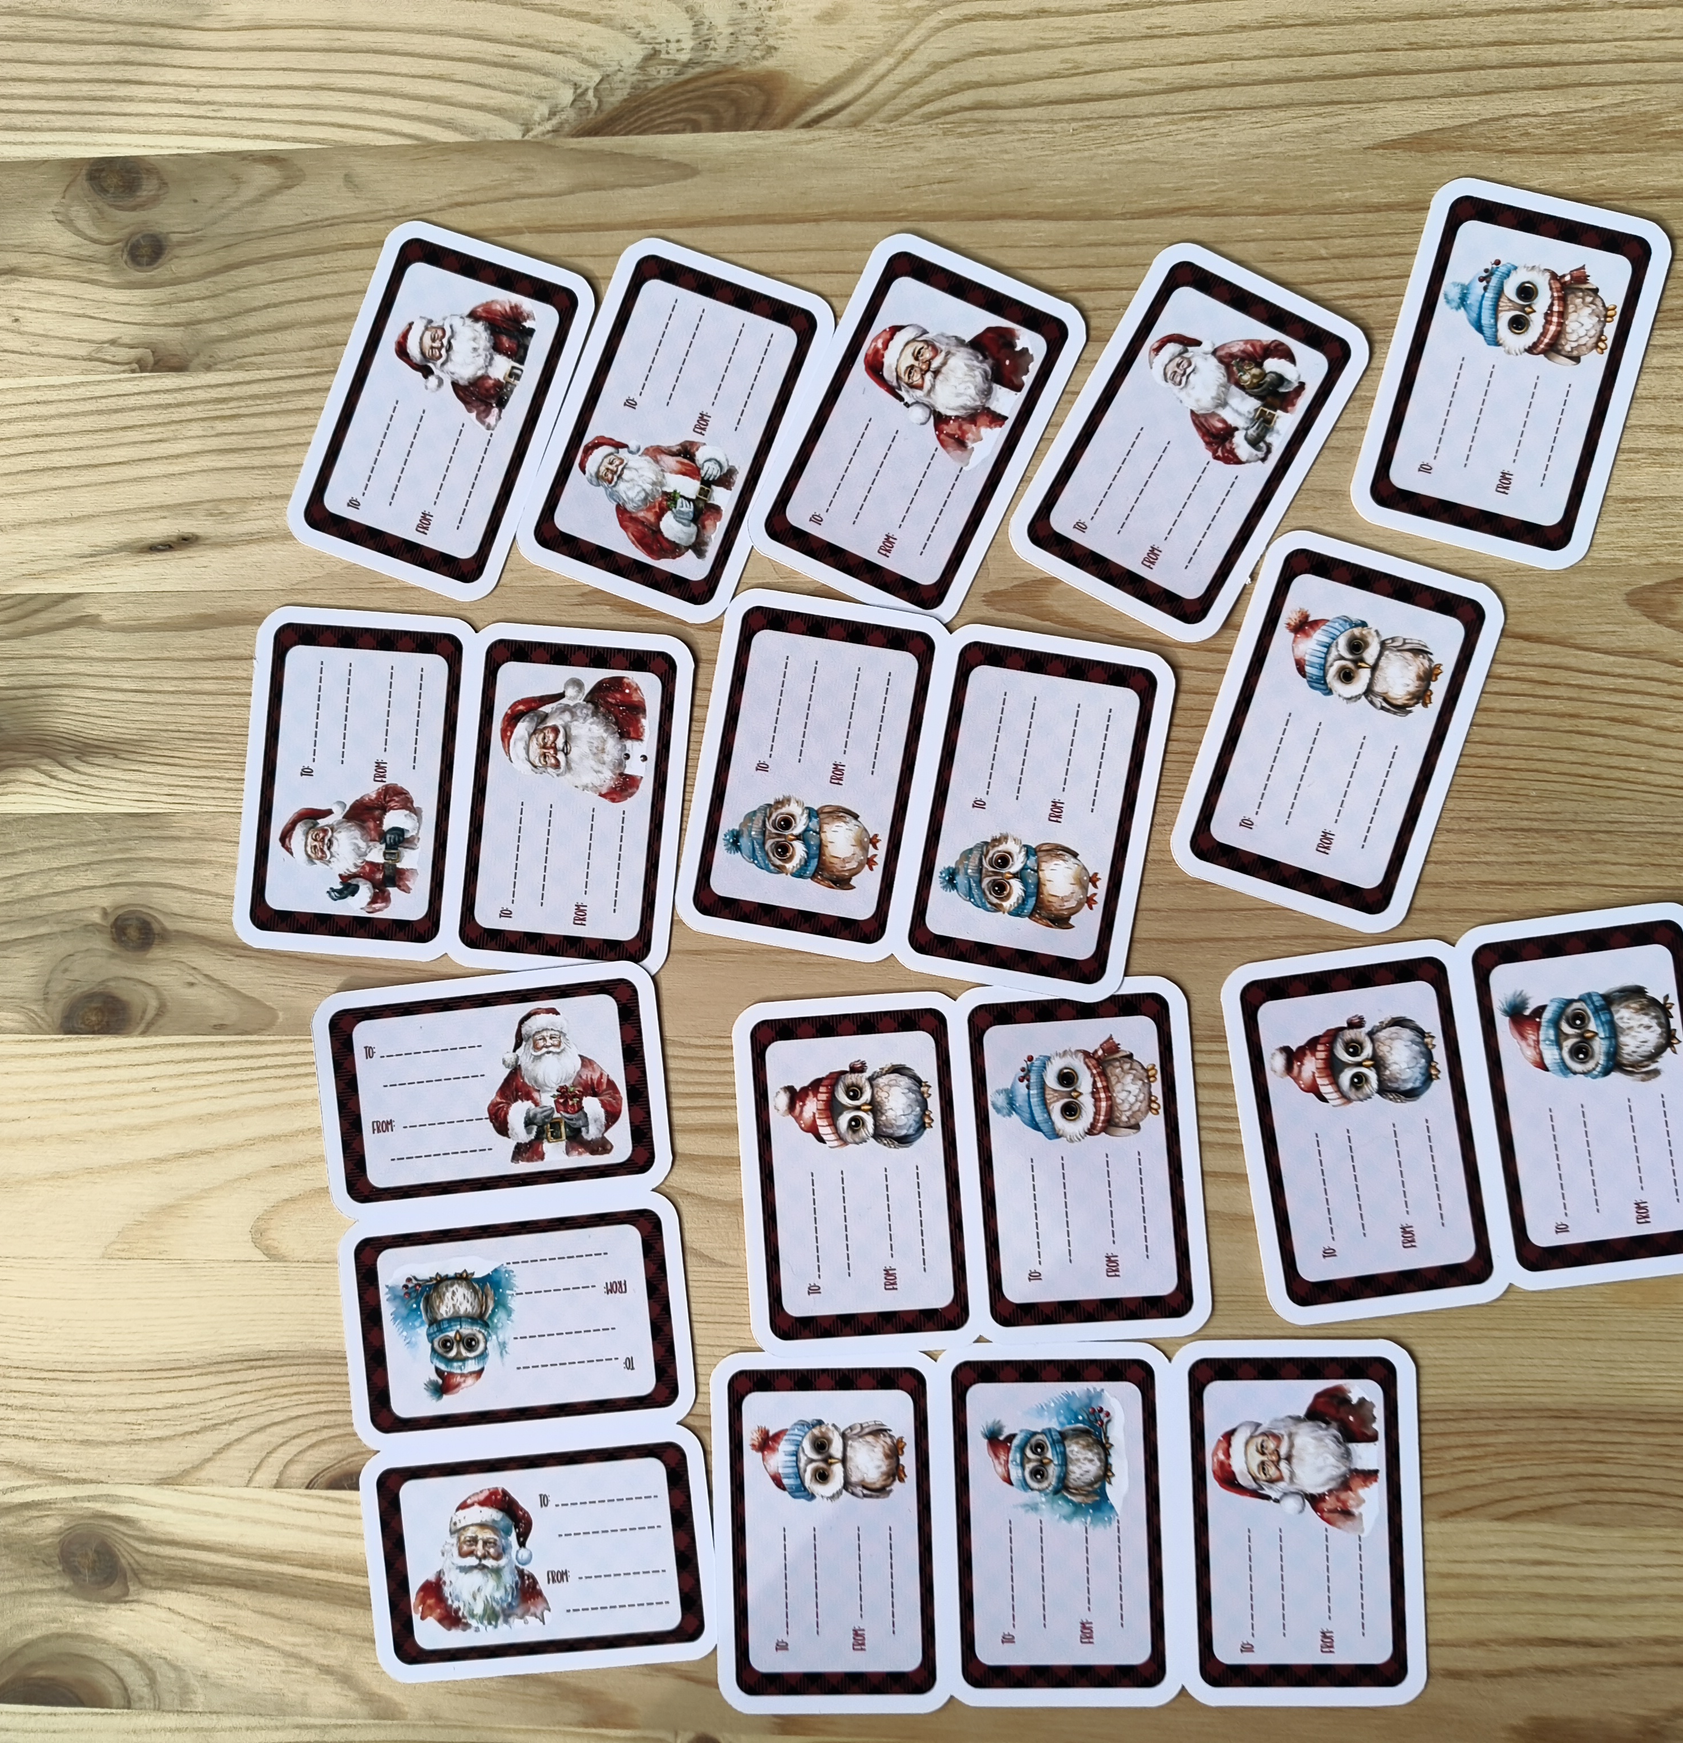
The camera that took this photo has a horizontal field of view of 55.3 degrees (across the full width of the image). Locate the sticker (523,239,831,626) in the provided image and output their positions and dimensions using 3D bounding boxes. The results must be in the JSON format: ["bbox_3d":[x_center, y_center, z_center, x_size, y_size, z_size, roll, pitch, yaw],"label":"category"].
[{"bbox_3d":[-0.037,-0.098,0.354,0.051,0.001,0.077,21,90,5],"label":"sticker"}]

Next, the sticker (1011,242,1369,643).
[{"bbox_3d":[0.074,-0.091,0.341,0.050,0.001,0.076,29,91,4],"label":"sticker"}]

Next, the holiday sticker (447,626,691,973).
[{"bbox_3d":[-0.060,-0.016,0.354,0.051,0.001,0.077,5,89,4],"label":"holiday sticker"}]

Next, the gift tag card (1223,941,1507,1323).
[{"bbox_3d":[0.109,0.054,0.335,0.050,0.001,0.076,-8,88,4],"label":"gift tag card"}]

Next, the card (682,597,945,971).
[{"bbox_3d":[-0.006,-0.021,0.345,0.050,0.001,0.076,10,90,5],"label":"card"}]

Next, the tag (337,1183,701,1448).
[{"bbox_3d":[-0.071,0.097,0.348,0.076,0.001,0.050,-7,88,4],"label":"tag"}]

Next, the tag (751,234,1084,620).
[{"bbox_3d":[0.016,-0.096,0.350,0.051,0.001,0.077,25,91,4],"label":"tag"}]

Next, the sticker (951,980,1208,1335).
[{"bbox_3d":[0.050,0.061,0.339,0.050,0.001,0.076,-4,88,4],"label":"sticker"}]

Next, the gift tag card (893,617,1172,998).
[{"bbox_3d":[0.041,-0.013,0.342,0.050,0.001,0.076,10,90,5],"label":"gift tag card"}]

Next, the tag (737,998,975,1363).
[{"bbox_3d":[0.004,0.066,0.348,0.051,0.001,0.077,-4,88,4],"label":"tag"}]

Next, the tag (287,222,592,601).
[{"bbox_3d":[-0.089,-0.103,0.359,0.051,0.001,0.077,20,90,5],"label":"tag"}]

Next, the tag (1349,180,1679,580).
[{"bbox_3d":[0.142,-0.106,0.341,0.051,0.001,0.077,16,90,5],"label":"tag"}]

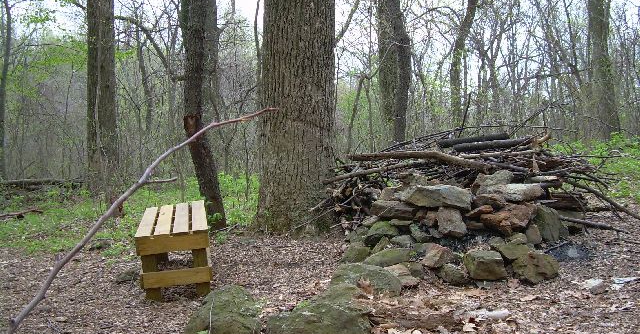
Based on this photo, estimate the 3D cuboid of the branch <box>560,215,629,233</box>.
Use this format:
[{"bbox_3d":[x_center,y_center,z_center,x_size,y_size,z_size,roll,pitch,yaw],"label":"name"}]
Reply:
[{"bbox_3d":[2.530,0.540,6.500,0.660,0.090,0.140,13,5,0],"label":"branch"}]

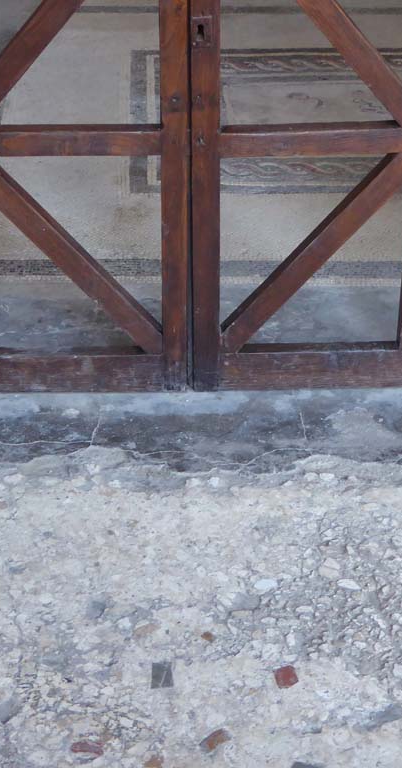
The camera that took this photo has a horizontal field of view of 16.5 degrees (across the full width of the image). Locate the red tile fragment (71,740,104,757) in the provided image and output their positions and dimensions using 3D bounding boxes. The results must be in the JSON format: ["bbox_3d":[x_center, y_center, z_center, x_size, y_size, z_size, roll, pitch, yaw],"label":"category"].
[{"bbox_3d":[-0.155,0.507,1.925,0.046,0.010,0.024,5,33,7],"label":"red tile fragment"}]

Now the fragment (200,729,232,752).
[{"bbox_3d":[0.021,0.502,1.934,0.050,0.011,0.023,-27,41,-35],"label":"fragment"}]

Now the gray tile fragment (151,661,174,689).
[{"bbox_3d":[-0.056,0.432,2.044,0.032,0.010,0.054,-1,32,-1],"label":"gray tile fragment"}]

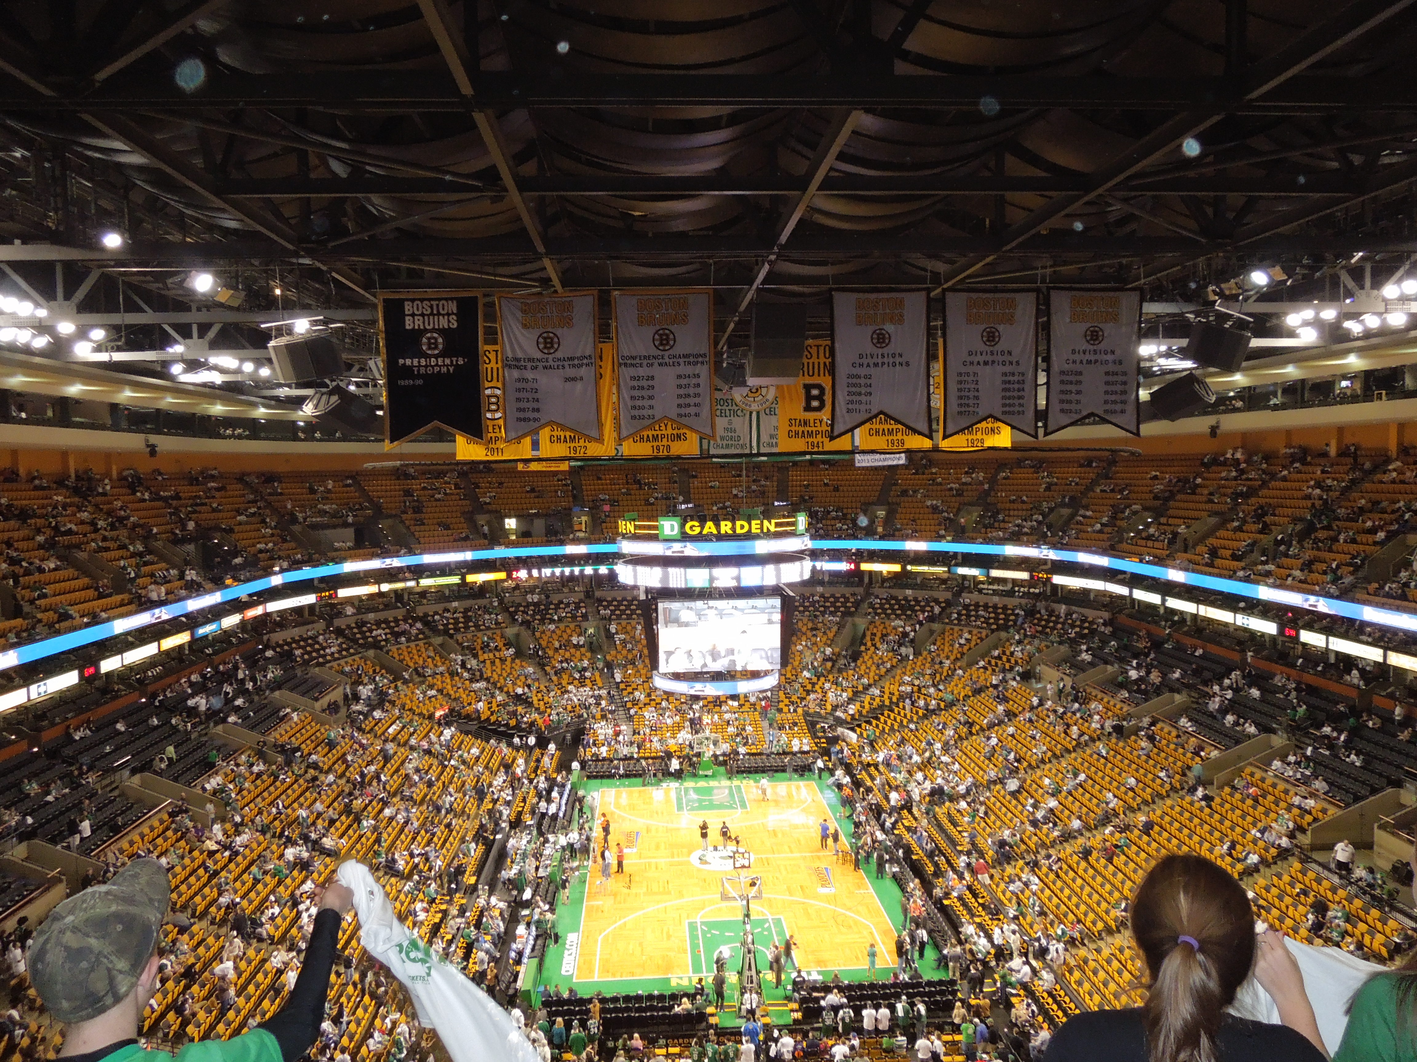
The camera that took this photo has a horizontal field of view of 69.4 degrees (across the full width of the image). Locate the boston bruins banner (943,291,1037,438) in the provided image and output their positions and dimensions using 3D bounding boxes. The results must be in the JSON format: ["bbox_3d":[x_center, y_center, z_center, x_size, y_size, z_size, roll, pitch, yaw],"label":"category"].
[{"bbox_3d":[10.946,-6.494,39.758,3.692,5.763,0.200,-1,3,-3],"label":"boston bruins banner"}]

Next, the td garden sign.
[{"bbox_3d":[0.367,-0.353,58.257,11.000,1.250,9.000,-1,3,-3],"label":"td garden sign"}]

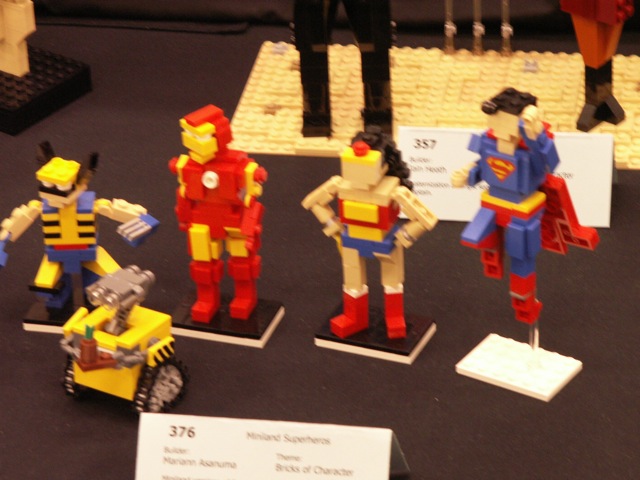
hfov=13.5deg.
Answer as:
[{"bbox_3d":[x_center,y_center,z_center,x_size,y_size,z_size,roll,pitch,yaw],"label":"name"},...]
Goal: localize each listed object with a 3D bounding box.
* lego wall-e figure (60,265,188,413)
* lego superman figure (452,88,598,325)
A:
[{"bbox_3d":[-0.092,0.046,1.226,0.050,0.059,0.045,17,36,28],"label":"lego wall-e figure"},{"bbox_3d":[0.089,-0.018,1.218,0.053,0.118,0.060,17,36,28],"label":"lego superman figure"}]

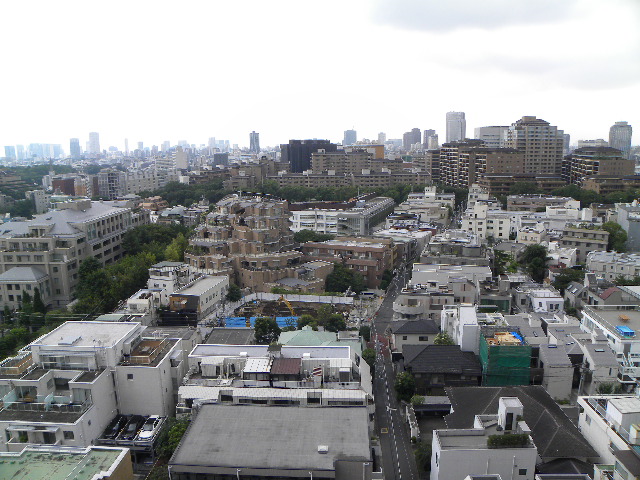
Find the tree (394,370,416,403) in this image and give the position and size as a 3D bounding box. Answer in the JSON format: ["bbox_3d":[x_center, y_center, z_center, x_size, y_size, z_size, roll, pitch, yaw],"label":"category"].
[{"bbox_3d":[13.728,23.458,77.363,3.100,4.700,3.100,0,10,0],"label":"tree"}]

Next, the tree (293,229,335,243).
[{"bbox_3d":[-2.599,0.105,192.232,15.000,8.800,9.500,0,10,0],"label":"tree"}]

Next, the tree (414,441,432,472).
[{"bbox_3d":[13.512,28.108,62.674,2.300,2.900,2.500,1,11,4],"label":"tree"}]

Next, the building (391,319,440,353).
[{"bbox_3d":[18.600,19.175,95.700,9.100,6.900,7.600,1,11,3],"label":"building"}]

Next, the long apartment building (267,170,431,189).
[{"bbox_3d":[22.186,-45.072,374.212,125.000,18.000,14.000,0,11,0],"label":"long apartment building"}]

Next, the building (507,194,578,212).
[{"bbox_3d":[119.087,-17.556,258.444,34.000,15.000,14.000,2,11,14],"label":"building"}]

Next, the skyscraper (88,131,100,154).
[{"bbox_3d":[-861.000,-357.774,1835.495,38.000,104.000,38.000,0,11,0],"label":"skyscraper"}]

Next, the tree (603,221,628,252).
[{"bbox_3d":[112.856,-0.628,183.276,8.500,13.600,8.500,0,11,0],"label":"tree"}]

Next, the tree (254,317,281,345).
[{"bbox_3d":[-10.500,19.045,97.202,5.200,6.600,5.200,0,11,2],"label":"tree"}]

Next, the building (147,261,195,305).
[{"bbox_3d":[-39.300,11.269,127.289,7.000,11.300,9.000,3,11,16],"label":"building"}]

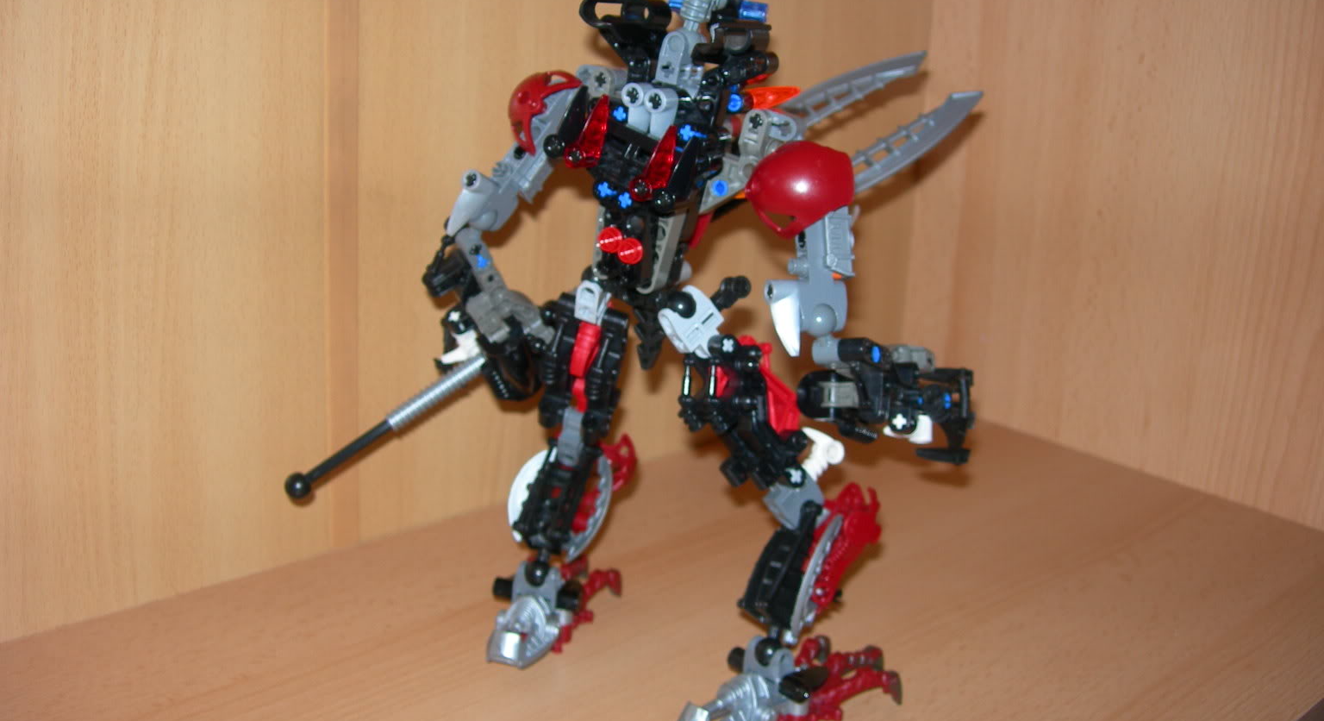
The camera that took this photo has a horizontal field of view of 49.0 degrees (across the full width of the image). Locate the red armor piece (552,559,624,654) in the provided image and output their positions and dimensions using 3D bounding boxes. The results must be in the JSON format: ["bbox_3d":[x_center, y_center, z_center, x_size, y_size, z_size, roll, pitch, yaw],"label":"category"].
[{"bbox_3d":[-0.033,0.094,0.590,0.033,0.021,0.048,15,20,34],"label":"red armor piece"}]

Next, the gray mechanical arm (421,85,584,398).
[{"bbox_3d":[-0.060,-0.044,0.550,0.048,0.118,0.056,-12,22,-42],"label":"gray mechanical arm"}]

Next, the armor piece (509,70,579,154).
[{"bbox_3d":[-0.042,-0.089,0.522,0.028,0.029,0.018,-12,22,-42],"label":"armor piece"}]

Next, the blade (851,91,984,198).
[{"bbox_3d":[0.087,-0.077,0.515,0.007,0.018,0.096,34,46,28],"label":"blade"}]

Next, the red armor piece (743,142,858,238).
[{"bbox_3d":[0.043,-0.054,0.457,0.034,0.030,0.021,-6,19,-29],"label":"red armor piece"}]

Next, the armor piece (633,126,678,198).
[{"bbox_3d":[-0.003,-0.064,0.468,0.009,0.025,0.011,-12,40,-42],"label":"armor piece"}]

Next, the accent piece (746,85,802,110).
[{"bbox_3d":[0.036,-0.086,0.475,0.024,0.009,0.008,-22,29,-38],"label":"accent piece"}]

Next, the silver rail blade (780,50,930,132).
[{"bbox_3d":[0.069,-0.098,0.528,0.007,0.017,0.096,31,41,25],"label":"silver rail blade"}]

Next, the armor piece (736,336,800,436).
[{"bbox_3d":[0.039,0.009,0.530,0.020,0.034,0.015,-35,32,-21],"label":"armor piece"}]

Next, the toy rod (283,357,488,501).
[{"bbox_3d":[-0.108,0.025,0.578,0.095,0.010,0.010,-35,0,-13],"label":"toy rod"}]

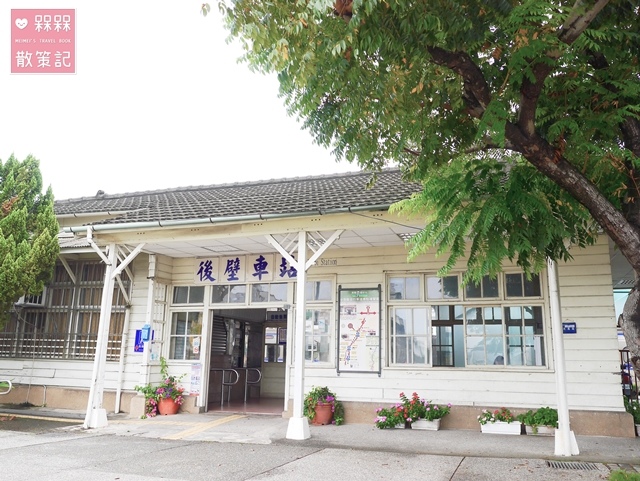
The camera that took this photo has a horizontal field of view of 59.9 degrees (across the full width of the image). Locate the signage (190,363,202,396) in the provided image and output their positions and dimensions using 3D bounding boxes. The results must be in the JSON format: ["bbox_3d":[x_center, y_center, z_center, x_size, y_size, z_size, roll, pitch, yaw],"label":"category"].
[{"bbox_3d":[-2.785,3.123,12.431,0.245,0.690,0.020,-3,-14,18],"label":"signage"}]

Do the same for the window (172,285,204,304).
[{"bbox_3d":[-2.806,1.179,11.824,0.780,0.437,0.070,-3,-13,17],"label":"window"}]

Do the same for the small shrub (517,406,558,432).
[{"bbox_3d":[3.581,2.961,9.056,0.700,0.450,0.300,-3,-13,17],"label":"small shrub"}]

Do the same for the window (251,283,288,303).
[{"bbox_3d":[-1.020,1.087,11.263,0.827,0.421,0.070,-3,-13,17],"label":"window"}]

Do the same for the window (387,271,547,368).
[{"bbox_3d":[2.822,1.528,10.935,3.090,1.970,0.130,-3,-14,18],"label":"window"}]

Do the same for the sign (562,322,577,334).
[{"bbox_3d":[4.244,1.502,9.441,0.218,0.182,0.020,-3,-13,17],"label":"sign"}]

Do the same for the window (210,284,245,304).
[{"bbox_3d":[-2.105,1.228,12.666,0.880,0.480,0.070,-3,-14,18],"label":"window"}]

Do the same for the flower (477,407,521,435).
[{"bbox_3d":[3.178,3.183,9.828,0.700,0.455,0.290,-3,-14,18],"label":"flower"}]

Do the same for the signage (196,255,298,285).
[{"bbox_3d":[-1.687,0.645,12.647,2.700,0.640,0.060,-3,-14,18],"label":"signage"}]

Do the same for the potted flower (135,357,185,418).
[{"bbox_3d":[-3.161,2.914,10.966,0.720,1.120,0.600,-3,-13,17],"label":"potted flower"}]

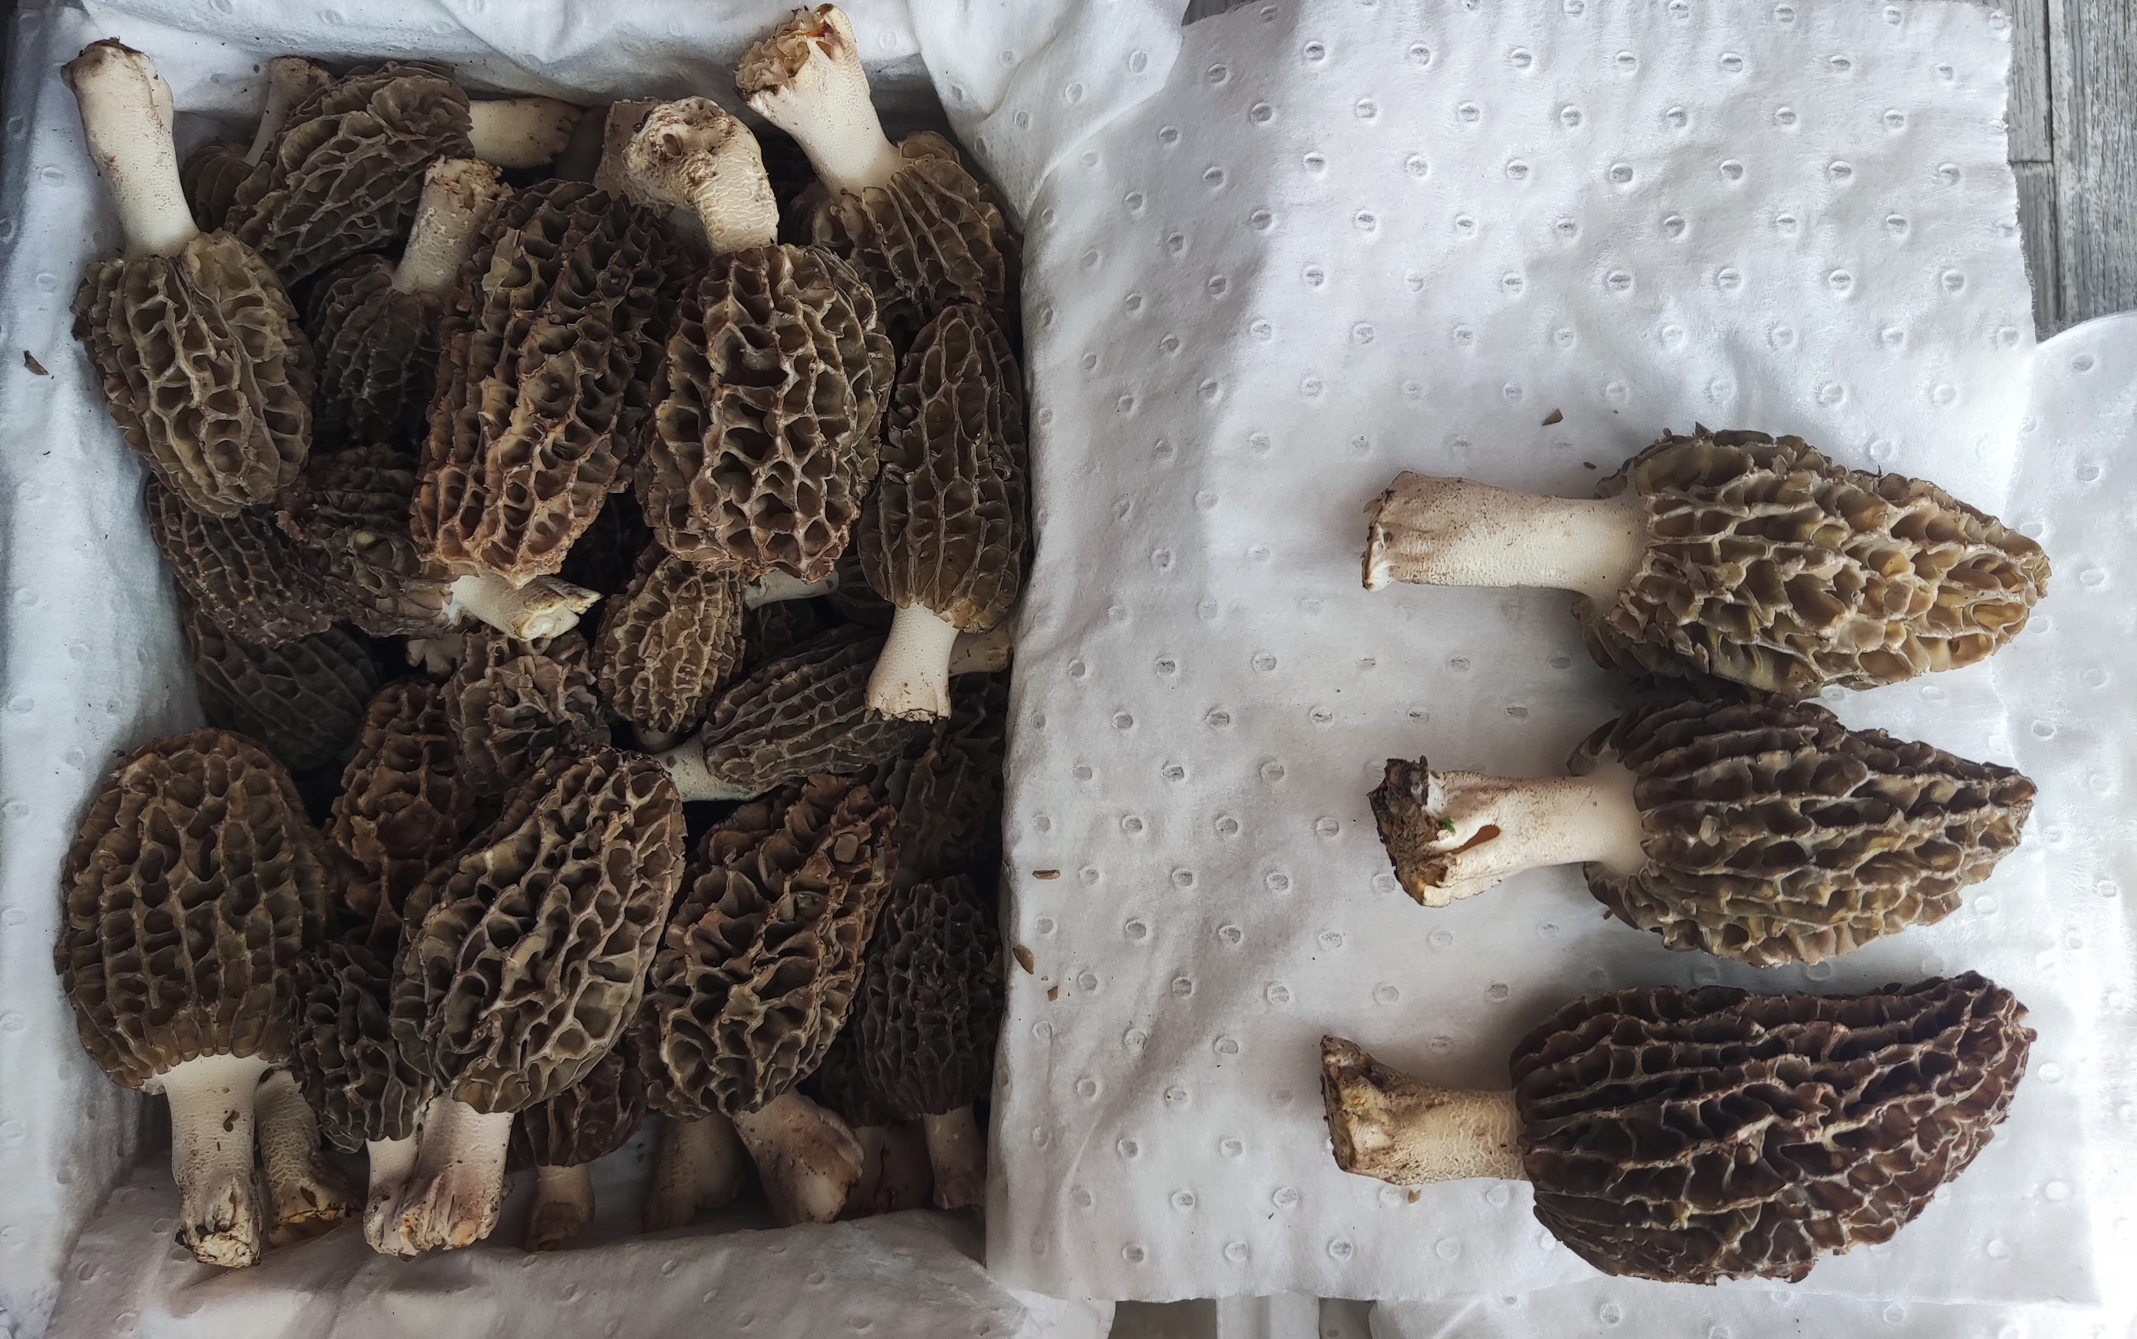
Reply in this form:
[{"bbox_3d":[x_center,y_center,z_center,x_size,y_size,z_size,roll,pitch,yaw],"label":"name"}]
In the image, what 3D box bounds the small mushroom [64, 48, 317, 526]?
[{"bbox_3d":[-0.174,-0.077,0.305,0.045,0.044,0.098,-16,96,0],"label":"small mushroom"}]

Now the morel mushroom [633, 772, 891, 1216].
[{"bbox_3d":[-0.065,0.071,0.330,0.046,0.045,0.099,10,104,0],"label":"morel mushroom"}]

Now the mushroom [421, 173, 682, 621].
[{"bbox_3d":[-0.103,-0.053,0.305,0.044,0.044,0.091,11,95,0],"label":"mushroom"}]

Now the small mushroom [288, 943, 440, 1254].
[{"bbox_3d":[-0.150,0.091,0.328,0.033,0.033,0.069,-9,87,0],"label":"small mushroom"}]

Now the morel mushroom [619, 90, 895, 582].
[{"bbox_3d":[-0.059,-0.063,0.297,0.047,0.046,0.096,-10,102,0],"label":"morel mushroom"}]

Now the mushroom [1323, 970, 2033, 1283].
[{"bbox_3d":[0.127,0.095,0.321,0.147,0.058,0.062,-5,86,0],"label":"mushroom"}]

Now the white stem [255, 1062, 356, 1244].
[{"bbox_3d":[-0.167,0.107,0.338,0.018,0.018,0.041,-12,84,0],"label":"white stem"}]

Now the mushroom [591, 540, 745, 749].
[{"bbox_3d":[-0.086,-0.005,0.330,0.030,0.030,0.051,16,101,0],"label":"mushroom"}]

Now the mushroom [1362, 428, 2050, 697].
[{"bbox_3d":[0.135,-0.022,0.326,0.145,0.051,0.055,2,86,0],"label":"mushroom"}]

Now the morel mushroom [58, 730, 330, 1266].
[{"bbox_3d":[-0.181,0.068,0.321,0.056,0.054,0.113,-3,90,0],"label":"morel mushroom"}]

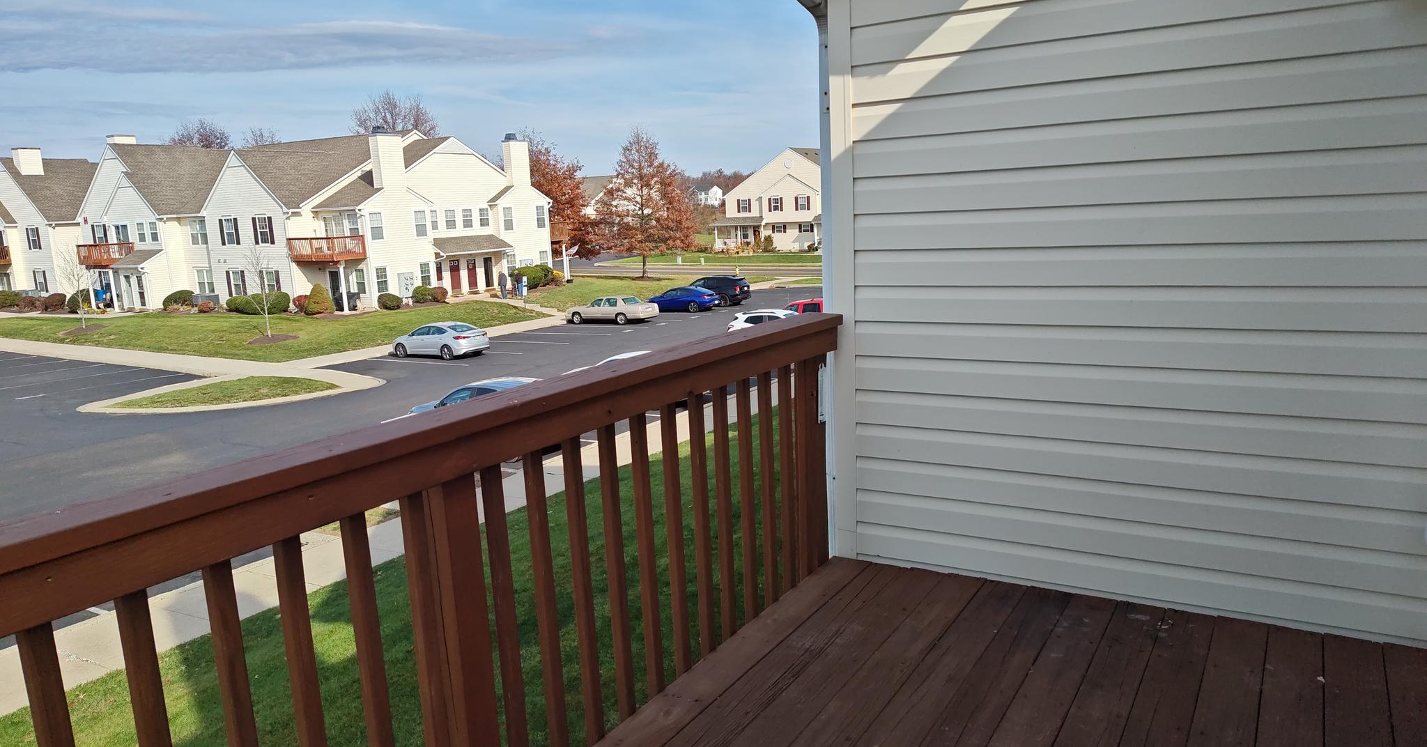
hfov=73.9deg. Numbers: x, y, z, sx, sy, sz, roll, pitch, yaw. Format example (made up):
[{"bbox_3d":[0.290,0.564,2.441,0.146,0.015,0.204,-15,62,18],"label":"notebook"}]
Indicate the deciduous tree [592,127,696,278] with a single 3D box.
[{"bbox_3d":[-5.372,-13.107,73.220,8.200,11.490,8.200,-3,11,0],"label":"deciduous tree"}]

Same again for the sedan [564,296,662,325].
[{"bbox_3d":[-5.440,-3.430,51.100,5.300,1.430,1.950,3,11,30],"label":"sedan"}]

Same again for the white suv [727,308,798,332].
[{"bbox_3d":[2.790,-1.610,36.700,4.400,1.640,1.820,3,11,30],"label":"white suv"}]

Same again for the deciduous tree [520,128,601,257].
[{"bbox_3d":[-13.677,-13.076,74.382,8.800,11.890,8.800,-3,11,0],"label":"deciduous tree"}]

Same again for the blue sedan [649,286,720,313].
[{"bbox_3d":[-1.720,-4.370,55.700,4.670,1.420,1.820,3,12,32],"label":"blue sedan"}]

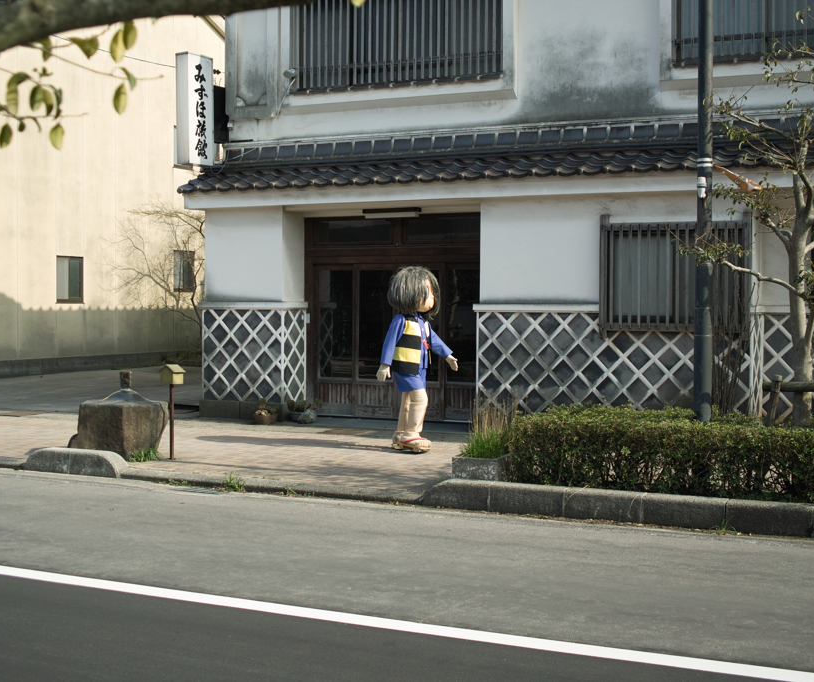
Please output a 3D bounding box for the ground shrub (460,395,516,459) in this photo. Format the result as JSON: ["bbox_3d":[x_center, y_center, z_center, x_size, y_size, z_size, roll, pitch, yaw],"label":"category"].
[{"bbox_3d":[0.679,0.721,9.836,0.400,0.540,0.380,1,3,20],"label":"ground shrub"}]

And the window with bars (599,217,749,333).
[{"bbox_3d":[2.879,-0.696,12.496,1.620,1.285,0.200,1,2,25],"label":"window with bars"}]

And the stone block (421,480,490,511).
[{"bbox_3d":[0.425,1.218,9.315,0.586,0.195,0.220,1,2,25],"label":"stone block"}]

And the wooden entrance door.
[{"bbox_3d":[-0.097,-0.294,14.628,2.625,2.575,0.150,1,3,24],"label":"wooden entrance door"}]

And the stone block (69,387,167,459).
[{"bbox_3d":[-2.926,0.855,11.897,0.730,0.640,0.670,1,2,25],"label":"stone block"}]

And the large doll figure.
[{"bbox_3d":[0.100,0.182,12.279,0.570,1.911,0.950,2,2,38],"label":"large doll figure"}]

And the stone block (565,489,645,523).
[{"bbox_3d":[1.526,1.260,8.986,0.599,0.215,0.180,1,3,25],"label":"stone block"}]

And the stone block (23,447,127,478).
[{"bbox_3d":[-3.212,1.167,11.303,1.180,0.220,0.180,1,3,25],"label":"stone block"}]

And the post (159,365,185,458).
[{"bbox_3d":[-2.359,0.717,11.695,0.200,0.955,0.170,2,3,33],"label":"post"}]

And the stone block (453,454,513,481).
[{"bbox_3d":[0.625,1.106,9.841,0.395,0.288,0.400,1,3,20],"label":"stone block"}]

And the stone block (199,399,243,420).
[{"bbox_3d":[-2.346,0.881,15.144,0.615,0.187,0.300,1,2,25],"label":"stone block"}]

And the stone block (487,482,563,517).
[{"bbox_3d":[0.963,1.229,9.064,0.606,0.195,0.220,1,2,25],"label":"stone block"}]

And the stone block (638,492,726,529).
[{"bbox_3d":[2.084,1.270,8.720,0.627,0.215,0.180,1,3,25],"label":"stone block"}]

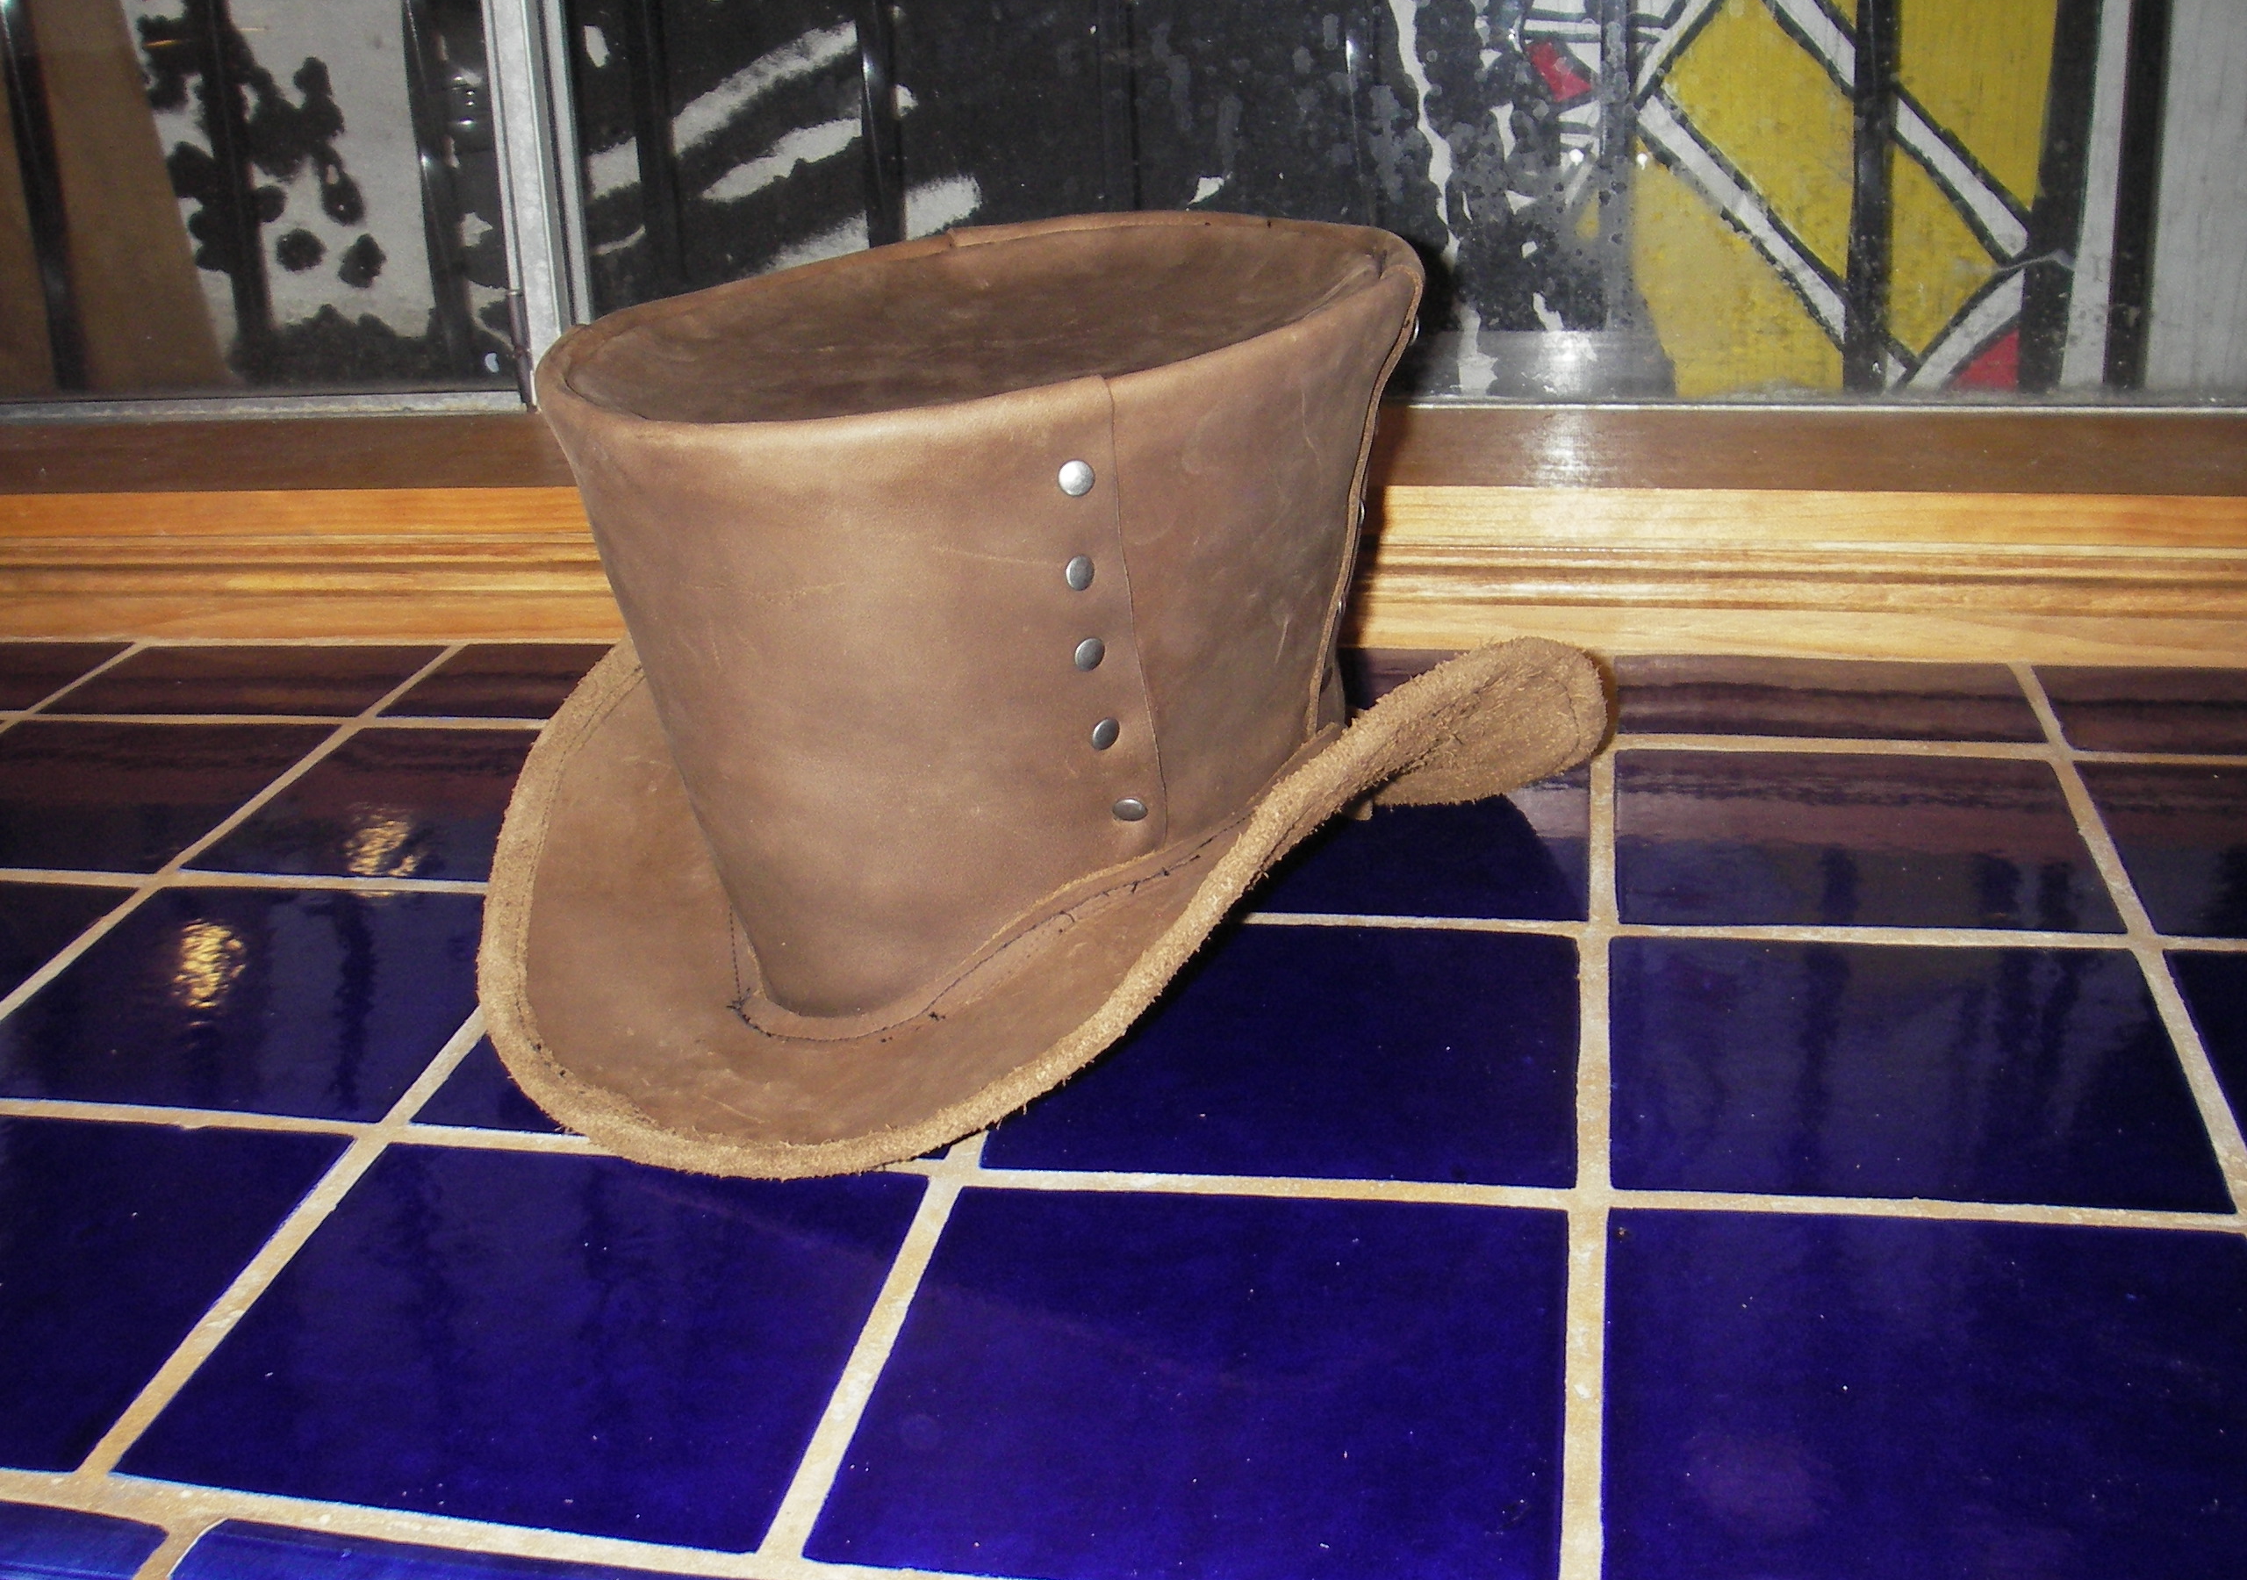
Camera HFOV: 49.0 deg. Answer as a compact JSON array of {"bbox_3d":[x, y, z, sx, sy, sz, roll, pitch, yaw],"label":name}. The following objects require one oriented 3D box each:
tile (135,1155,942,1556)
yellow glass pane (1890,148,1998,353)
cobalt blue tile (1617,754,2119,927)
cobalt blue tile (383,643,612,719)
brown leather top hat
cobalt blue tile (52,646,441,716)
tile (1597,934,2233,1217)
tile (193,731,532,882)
[{"bbox_3d":[-0.137,0.131,0.594,0.152,0.010,0.145,1,23,11],"label":"tile"},{"bbox_3d":[0.339,-0.222,1.017,0.043,0.087,0.006,1,23,11],"label":"yellow glass pane"},{"bbox_3d":[0.237,0.020,0.810,0.149,0.010,0.142,1,23,11],"label":"cobalt blue tile"},{"bbox_3d":[-0.218,-0.040,1.013,0.150,0.010,0.087,1,23,11],"label":"cobalt blue tile"},{"bbox_3d":[-0.033,-0.049,0.732,0.325,0.203,0.280,-14,25,-23],"label":"brown leather top hat"},{"bbox_3d":[-0.368,-0.042,1.038,0.150,0.010,0.082,1,23,11],"label":"cobalt blue tile"},{"bbox_3d":[0.209,0.078,0.674,0.150,0.010,0.144,1,23,11],"label":"tile"},{"bbox_3d":[-0.239,0.008,0.901,0.150,0.010,0.139,1,23,11],"label":"tile"}]

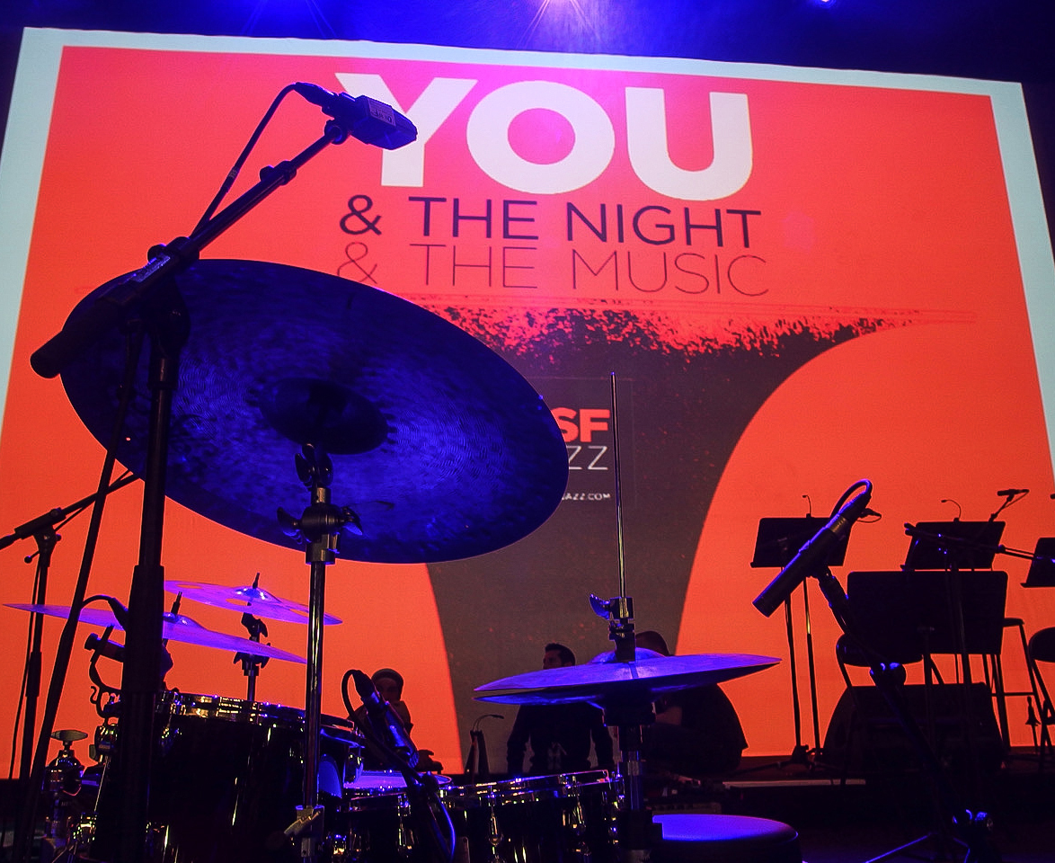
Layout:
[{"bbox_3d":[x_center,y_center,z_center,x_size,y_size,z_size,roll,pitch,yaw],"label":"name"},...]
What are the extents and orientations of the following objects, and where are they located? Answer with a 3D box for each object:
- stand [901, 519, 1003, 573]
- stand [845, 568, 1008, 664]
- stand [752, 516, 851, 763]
[{"bbox_3d":[2.433,1.152,5.129,0.510,1.284,0.420,0,-14,-2],"label":"stand"},{"bbox_3d":[1.348,0.938,3.049,0.510,0.936,0.420,-3,-14,8],"label":"stand"},{"bbox_3d":[1.516,1.113,4.941,0.510,1.290,0.420,0,-14,-3],"label":"stand"}]

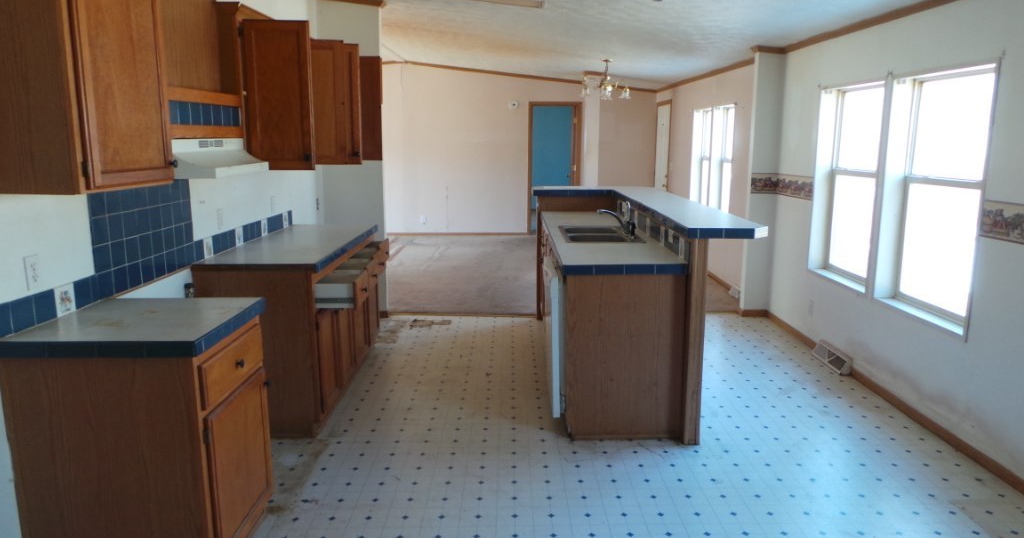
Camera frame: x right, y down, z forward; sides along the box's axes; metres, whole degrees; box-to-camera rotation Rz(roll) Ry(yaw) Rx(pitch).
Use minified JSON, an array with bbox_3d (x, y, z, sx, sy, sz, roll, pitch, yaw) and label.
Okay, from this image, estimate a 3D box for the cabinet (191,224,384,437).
[{"bbox_3d":[-1.292,0.272,4.378,0.624,0.929,1.780,0,11,0],"label":"cabinet"}]

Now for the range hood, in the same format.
[{"bbox_3d":[-1.385,-0.489,2.961,0.439,0.162,0.757,0,11,0],"label":"range hood"}]

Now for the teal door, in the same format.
[{"bbox_3d":[0.683,-1.645,11.463,0.742,2.075,0.045,0,11,0],"label":"teal door"}]

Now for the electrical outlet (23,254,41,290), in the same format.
[{"bbox_3d":[-1.600,0.010,2.275,0.012,0.115,0.073,0,11,0],"label":"electrical outlet"}]

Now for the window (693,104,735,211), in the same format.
[{"bbox_3d":[2.294,-1.166,7.776,0.083,1.348,1.545,0,11,0],"label":"window"}]

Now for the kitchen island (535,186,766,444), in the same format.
[{"bbox_3d":[0.722,0.064,4.919,1.038,1.113,3.083,0,11,0],"label":"kitchen island"}]

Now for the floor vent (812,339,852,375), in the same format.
[{"bbox_3d":[2.219,0.597,4.732,0.099,0.114,0.477,0,11,0],"label":"floor vent"}]

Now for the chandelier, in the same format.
[{"bbox_3d":[1.071,-2.141,7.698,0.560,0.447,0.561,0,11,0],"label":"chandelier"}]

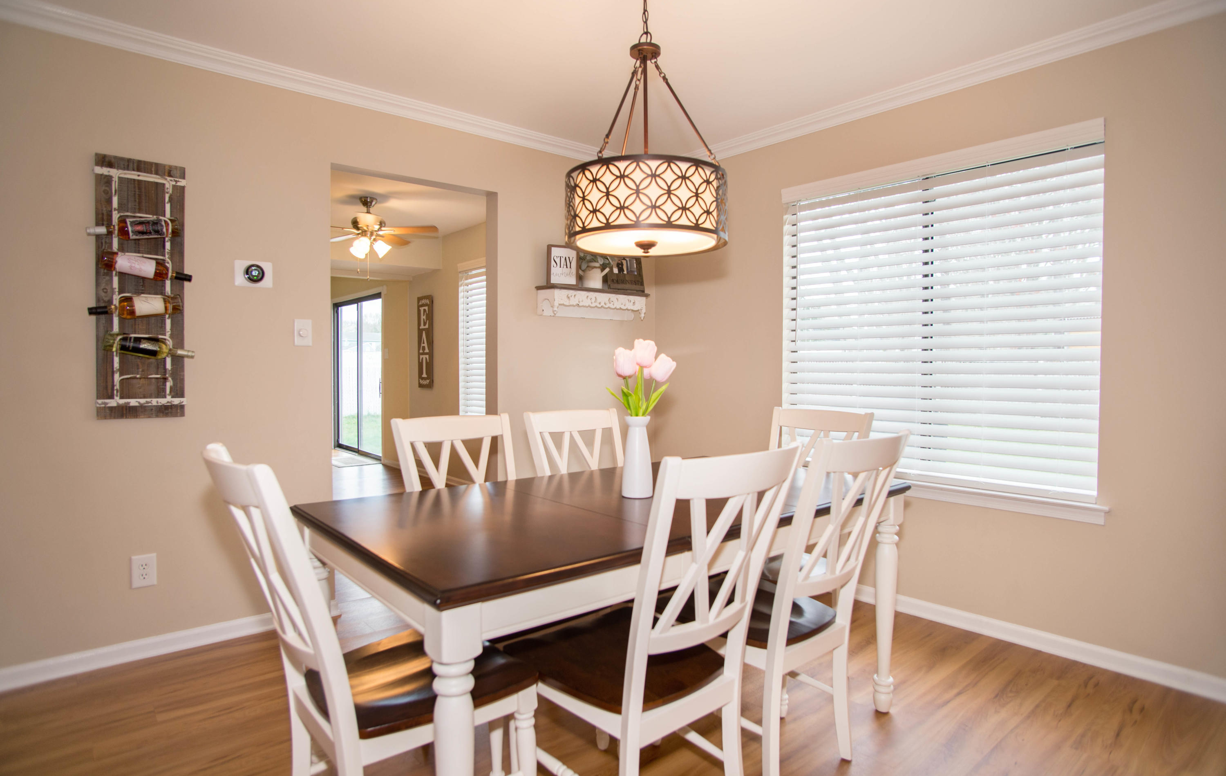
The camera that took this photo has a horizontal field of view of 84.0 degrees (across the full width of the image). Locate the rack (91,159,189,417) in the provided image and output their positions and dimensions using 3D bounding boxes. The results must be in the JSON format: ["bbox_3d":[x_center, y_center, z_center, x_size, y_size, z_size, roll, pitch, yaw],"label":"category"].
[{"bbox_3d":[-1.802,-0.377,2.613,0.285,0.980,0.100,-1,2,-40],"label":"rack"}]

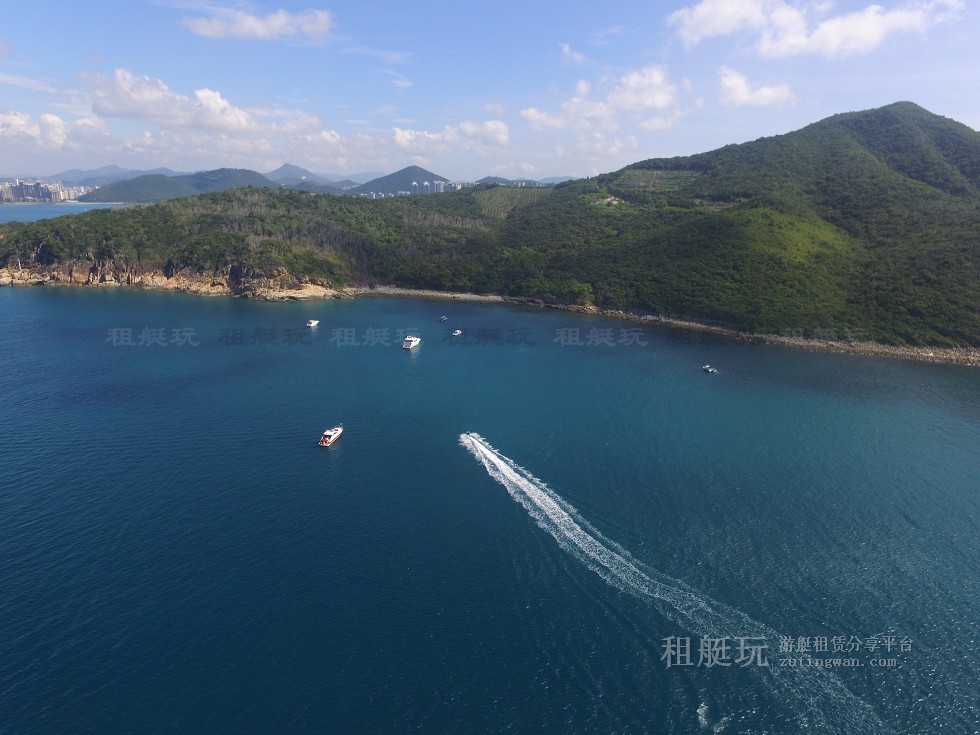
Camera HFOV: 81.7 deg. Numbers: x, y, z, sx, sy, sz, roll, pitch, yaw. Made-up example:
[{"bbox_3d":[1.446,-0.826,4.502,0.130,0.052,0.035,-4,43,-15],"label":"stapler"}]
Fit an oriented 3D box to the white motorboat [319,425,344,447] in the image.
[{"bbox_3d":[-65.241,28.237,235.777,4.200,4.000,13.700,5,18,15],"label":"white motorboat"}]

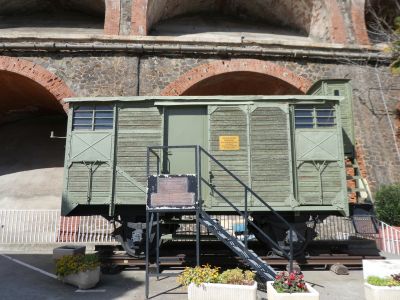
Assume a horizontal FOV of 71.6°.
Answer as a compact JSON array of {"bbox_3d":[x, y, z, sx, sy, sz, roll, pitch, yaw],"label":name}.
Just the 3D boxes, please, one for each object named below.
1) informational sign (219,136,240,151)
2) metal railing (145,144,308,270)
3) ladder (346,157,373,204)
[{"bbox_3d":[0.615,-0.136,5.761,0.420,0.295,0.015,-1,-8,1],"label":"informational sign"},{"bbox_3d":[0.416,1.106,4.868,2.560,2.230,0.880,-1,-8,1],"label":"metal railing"},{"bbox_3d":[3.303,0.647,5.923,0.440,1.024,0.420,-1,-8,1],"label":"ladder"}]

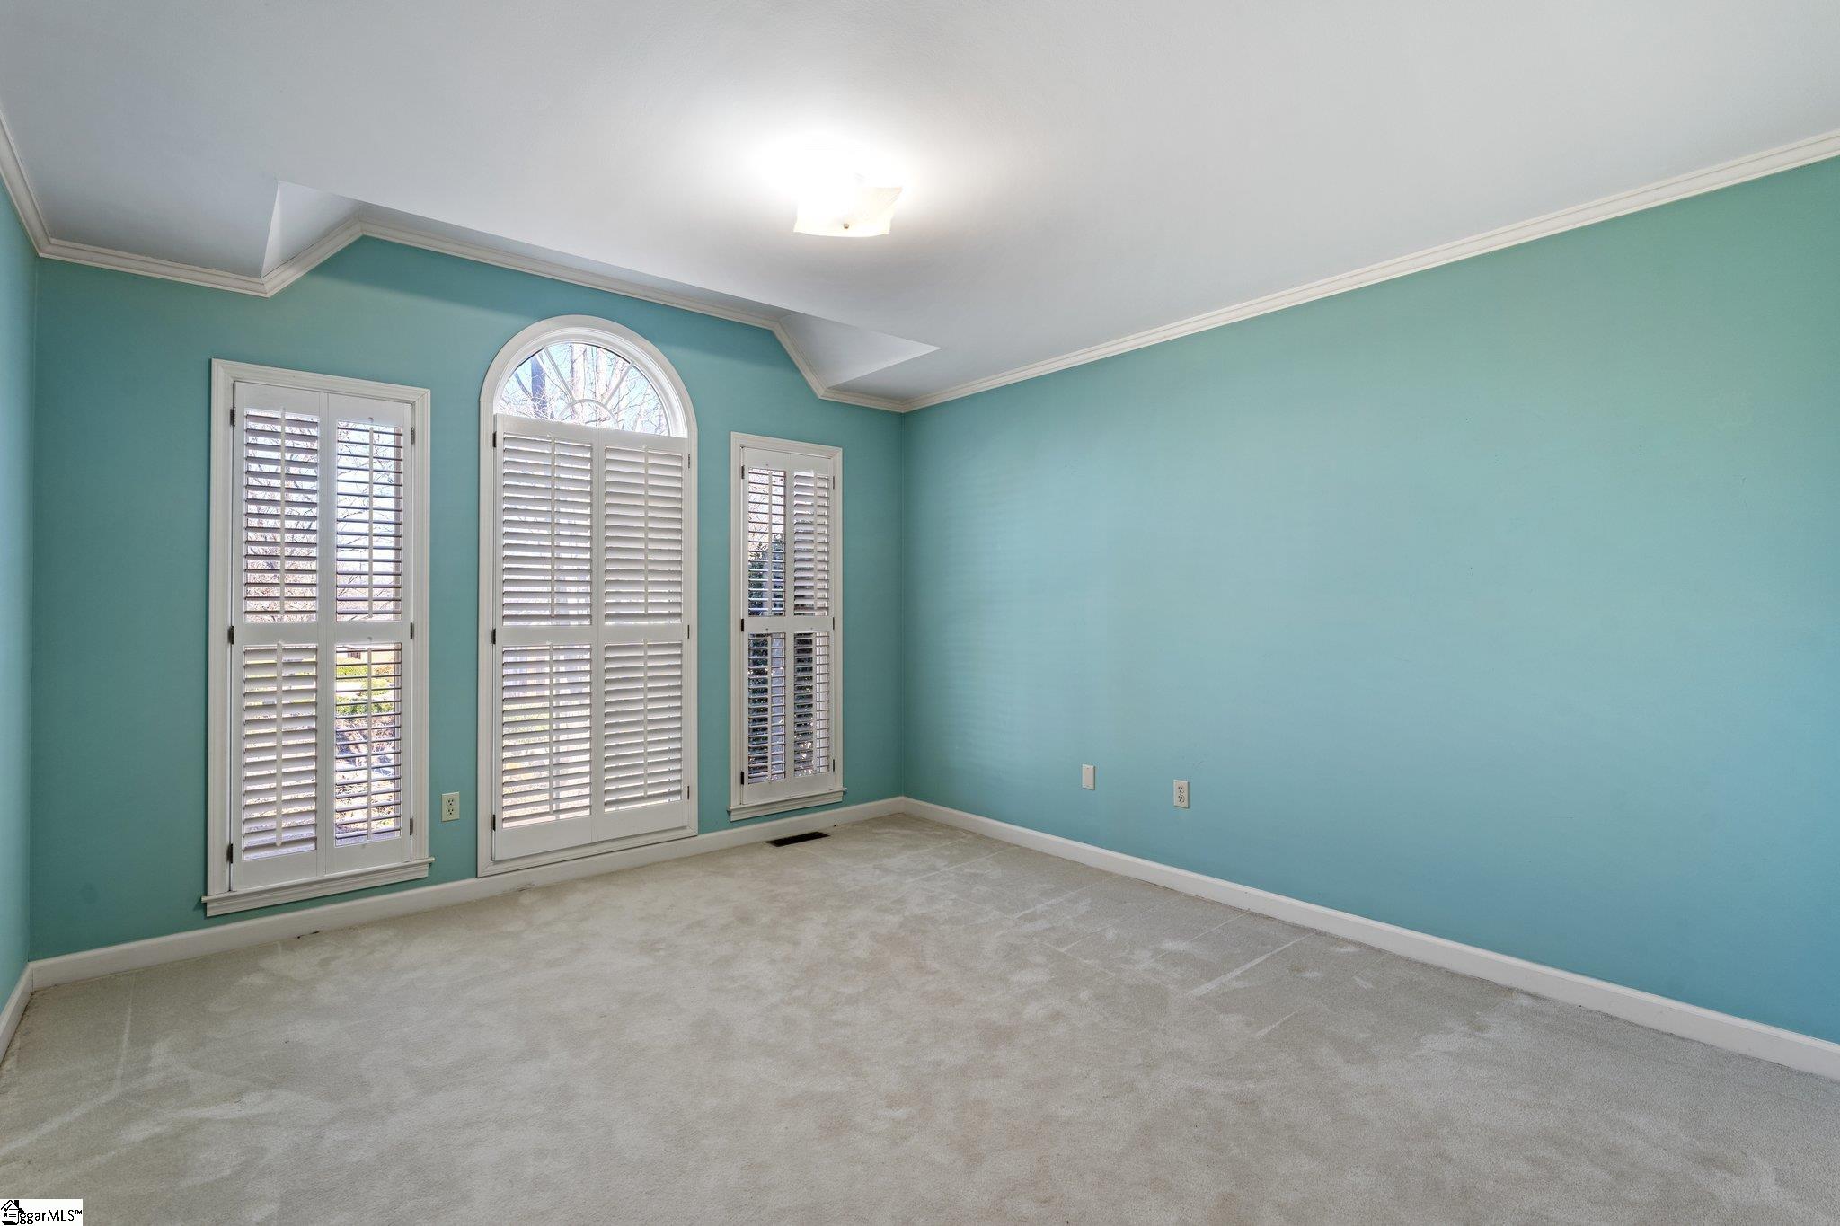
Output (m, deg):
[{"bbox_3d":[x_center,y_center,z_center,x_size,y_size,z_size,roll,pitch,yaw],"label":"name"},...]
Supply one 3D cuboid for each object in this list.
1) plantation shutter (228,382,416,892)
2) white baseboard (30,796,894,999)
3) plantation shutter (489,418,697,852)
[{"bbox_3d":[-2.228,0.082,3.077,0.548,1.820,0.045,0,0,-41],"label":"plantation shutter"},{"bbox_3d":[-1.447,1.156,3.748,3.581,0.101,0.020,0,0,-41],"label":"white baseboard"},{"bbox_3d":[-1.472,0.104,3.742,0.870,1.901,0.045,0,0,-41],"label":"plantation shutter"}]

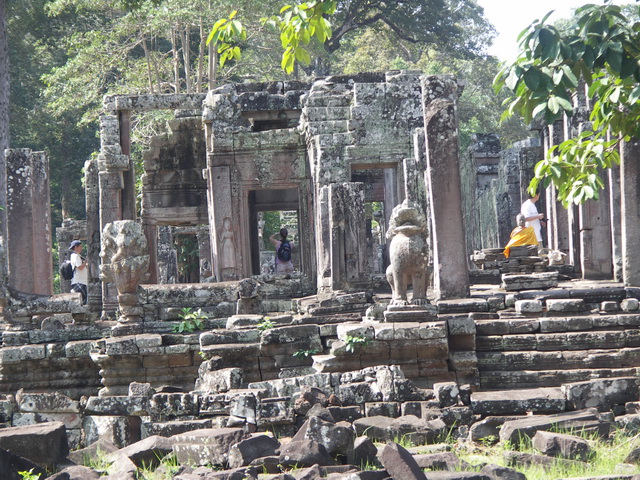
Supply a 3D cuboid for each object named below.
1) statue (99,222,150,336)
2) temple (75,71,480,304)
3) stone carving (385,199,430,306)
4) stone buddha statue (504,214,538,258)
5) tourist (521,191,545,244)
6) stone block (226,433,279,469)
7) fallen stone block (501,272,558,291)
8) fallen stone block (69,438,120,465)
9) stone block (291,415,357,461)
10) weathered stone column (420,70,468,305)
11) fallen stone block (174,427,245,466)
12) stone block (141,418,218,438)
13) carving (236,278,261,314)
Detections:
[{"bbox_3d":[-3.371,0.650,54.800,0.800,1.930,0.650,-2,2,5],"label":"statue"},{"bbox_3d":[-1.007,-0.969,59.500,6.900,4.150,5.500,-2,2,7],"label":"temple"},{"bbox_3d":[1.545,0.218,55.200,0.740,1.860,1.000,-2,2,7],"label":"stone carving"},{"bbox_3d":[3.386,-0.059,53.000,0.510,0.730,0.420,-2,2,-16],"label":"stone buddha statue"},{"bbox_3d":[3.937,-0.065,58.300,0.480,1.720,0.500,-2,2,5],"label":"tourist"},{"bbox_3d":[-1.085,3.382,50.800,0.650,0.500,0.600,-2,2,-20],"label":"stone block"},{"bbox_3d":[3.777,0.748,57.000,1.000,0.300,0.550,-2,2,6],"label":"fallen stone block"},{"bbox_3d":[-3.627,3.464,51.300,0.800,0.400,0.600,-1,2,15],"label":"fallen stone block"},{"bbox_3d":[0.057,3.215,51.200,0.950,0.680,0.600,-2,2,-15],"label":"stone block"},{"bbox_3d":[2.281,-0.947,57.000,0.520,4.030,0.520,-3,2,8],"label":"weathered stone column"},{"bbox_3d":[-1.790,3.344,51.200,0.900,0.520,0.750,-1,2,28],"label":"fallen stone block"},{"bbox_3d":[-2.287,3.112,52.200,1.150,0.300,0.550,-1,2,8],"label":"stone block"},{"bbox_3d":[-1.260,0.995,55.700,0.420,0.640,0.450,-2,2,7],"label":"carving"}]

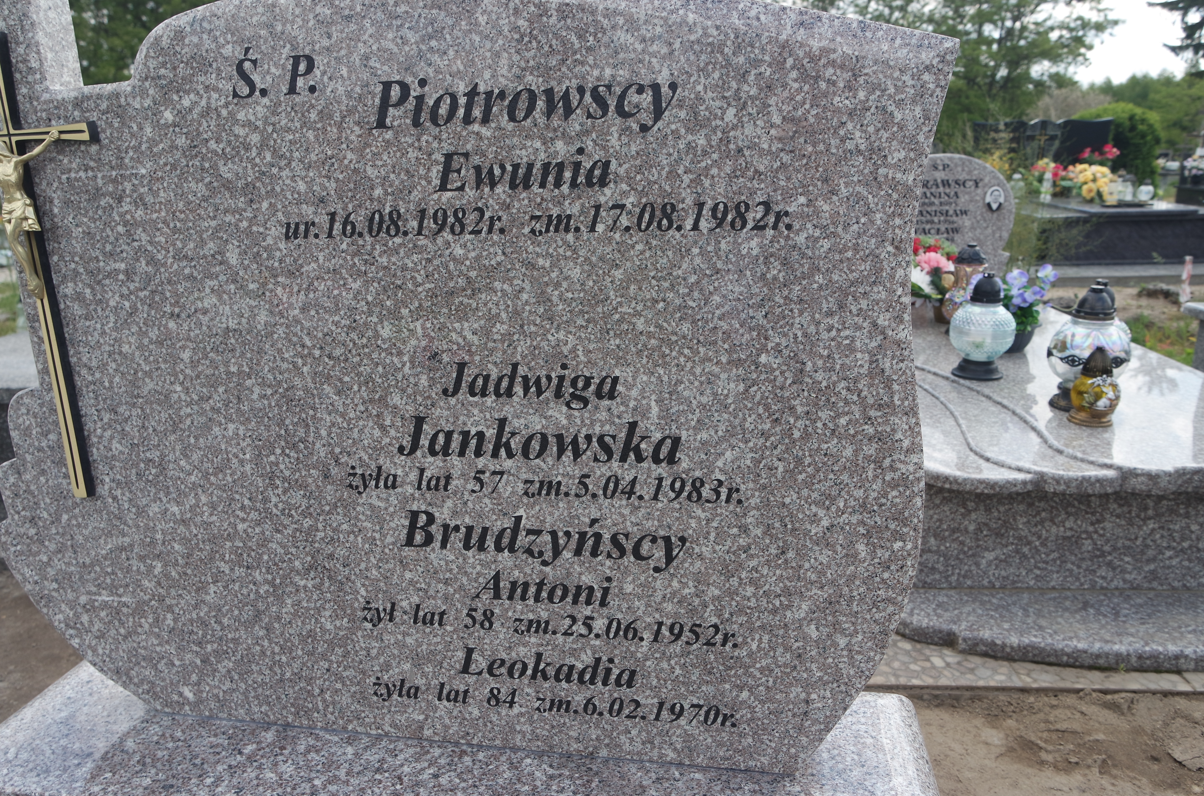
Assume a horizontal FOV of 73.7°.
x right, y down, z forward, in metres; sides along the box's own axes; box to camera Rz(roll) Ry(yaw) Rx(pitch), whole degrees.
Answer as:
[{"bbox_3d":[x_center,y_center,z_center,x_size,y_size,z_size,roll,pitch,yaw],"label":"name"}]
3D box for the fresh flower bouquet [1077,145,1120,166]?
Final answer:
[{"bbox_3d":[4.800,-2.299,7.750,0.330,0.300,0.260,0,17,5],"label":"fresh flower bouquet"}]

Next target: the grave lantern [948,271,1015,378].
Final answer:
[{"bbox_3d":[1.099,-0.211,2.314,0.176,0.290,0.176,6,18,25],"label":"grave lantern"}]

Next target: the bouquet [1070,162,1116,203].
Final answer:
[{"bbox_3d":[4.256,-1.858,6.950,0.320,0.315,0.270,0,17,5],"label":"bouquet"}]

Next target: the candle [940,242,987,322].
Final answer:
[{"bbox_3d":[1.268,-0.381,2.781,0.150,0.305,0.150,6,18,24],"label":"candle"}]

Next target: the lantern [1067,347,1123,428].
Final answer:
[{"bbox_3d":[1.202,-0.034,1.955,0.107,0.178,0.107,2,17,12],"label":"lantern"}]

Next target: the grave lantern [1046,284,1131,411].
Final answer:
[{"bbox_3d":[1.248,-0.135,2.047,0.183,0.308,0.183,8,19,31],"label":"grave lantern"}]

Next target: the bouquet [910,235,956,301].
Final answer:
[{"bbox_3d":[1.206,-0.467,2.970,0.240,0.260,0.210,0,17,5],"label":"bouquet"}]

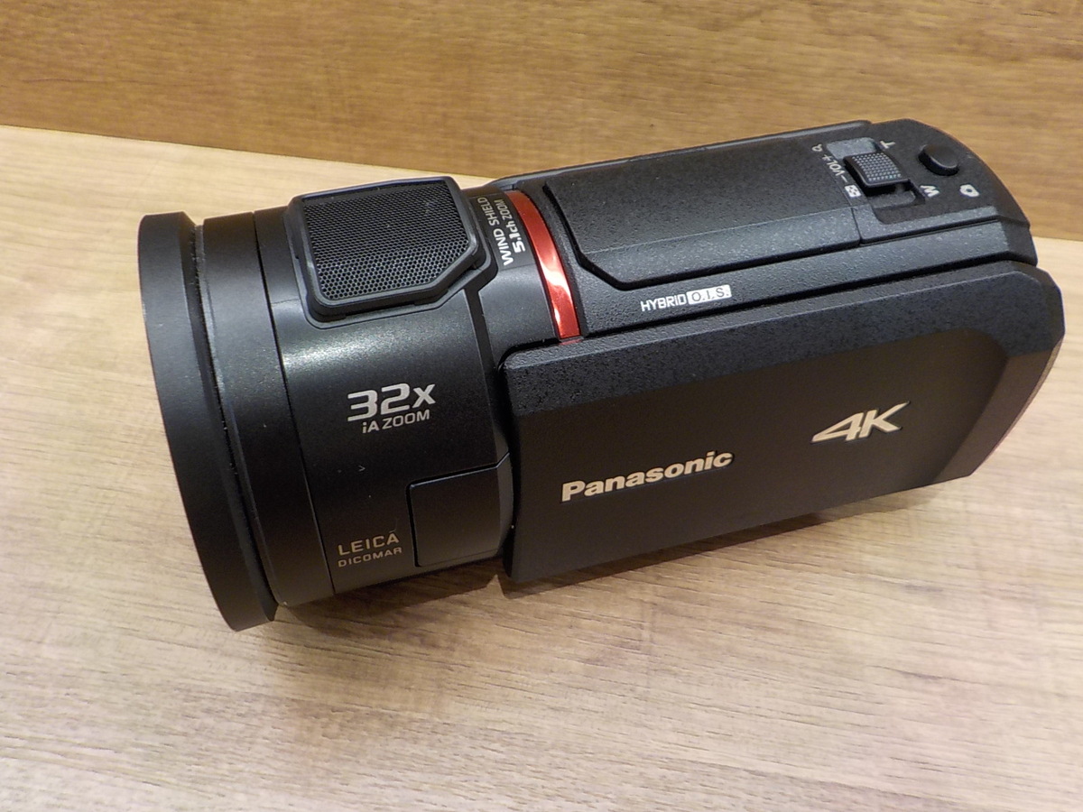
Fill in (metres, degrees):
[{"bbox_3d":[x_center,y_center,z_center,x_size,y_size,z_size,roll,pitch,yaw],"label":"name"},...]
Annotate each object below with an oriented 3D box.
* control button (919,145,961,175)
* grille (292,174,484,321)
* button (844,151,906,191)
[{"bbox_3d":[0.070,-0.044,0.166,0.007,0.002,0.007,-12,50,-14],"label":"control button"},{"bbox_3d":[-0.024,-0.024,0.144,0.027,0.004,0.028,-12,49,-14],"label":"grille"},{"bbox_3d":[0.058,-0.040,0.162,0.008,0.002,0.009,-12,50,-14],"label":"button"}]

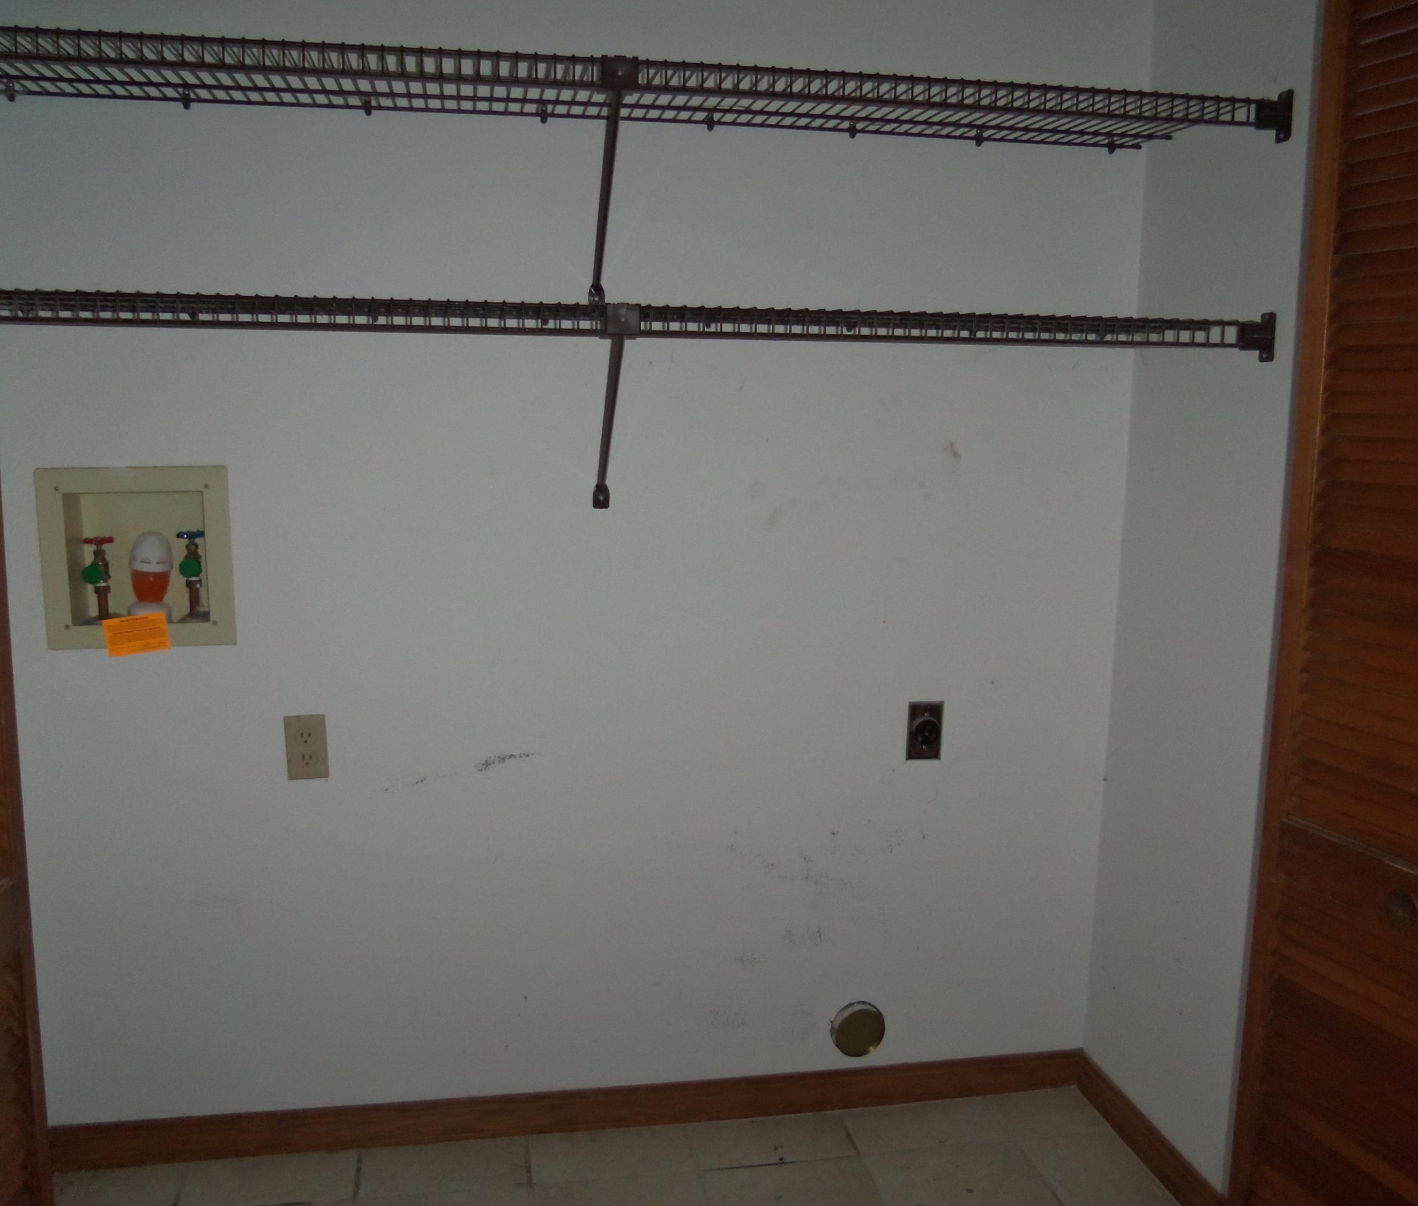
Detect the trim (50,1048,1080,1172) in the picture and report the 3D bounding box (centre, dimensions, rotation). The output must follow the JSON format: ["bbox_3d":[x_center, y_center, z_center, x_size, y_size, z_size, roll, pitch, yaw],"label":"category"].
[{"bbox_3d":[-0.210,0.964,2.492,1.983,0.078,0.012,-1,9,-10],"label":"trim"}]

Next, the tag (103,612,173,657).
[{"bbox_3d":[-0.967,0.054,2.202,0.099,0.064,0.003,-7,10,-9],"label":"tag"}]

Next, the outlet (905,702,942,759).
[{"bbox_3d":[0.413,0.245,2.484,0.070,0.114,0.012,-1,9,-10],"label":"outlet"}]

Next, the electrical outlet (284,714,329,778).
[{"bbox_3d":[-0.707,0.255,2.289,0.070,0.114,0.008,-1,9,-10],"label":"electrical outlet"}]

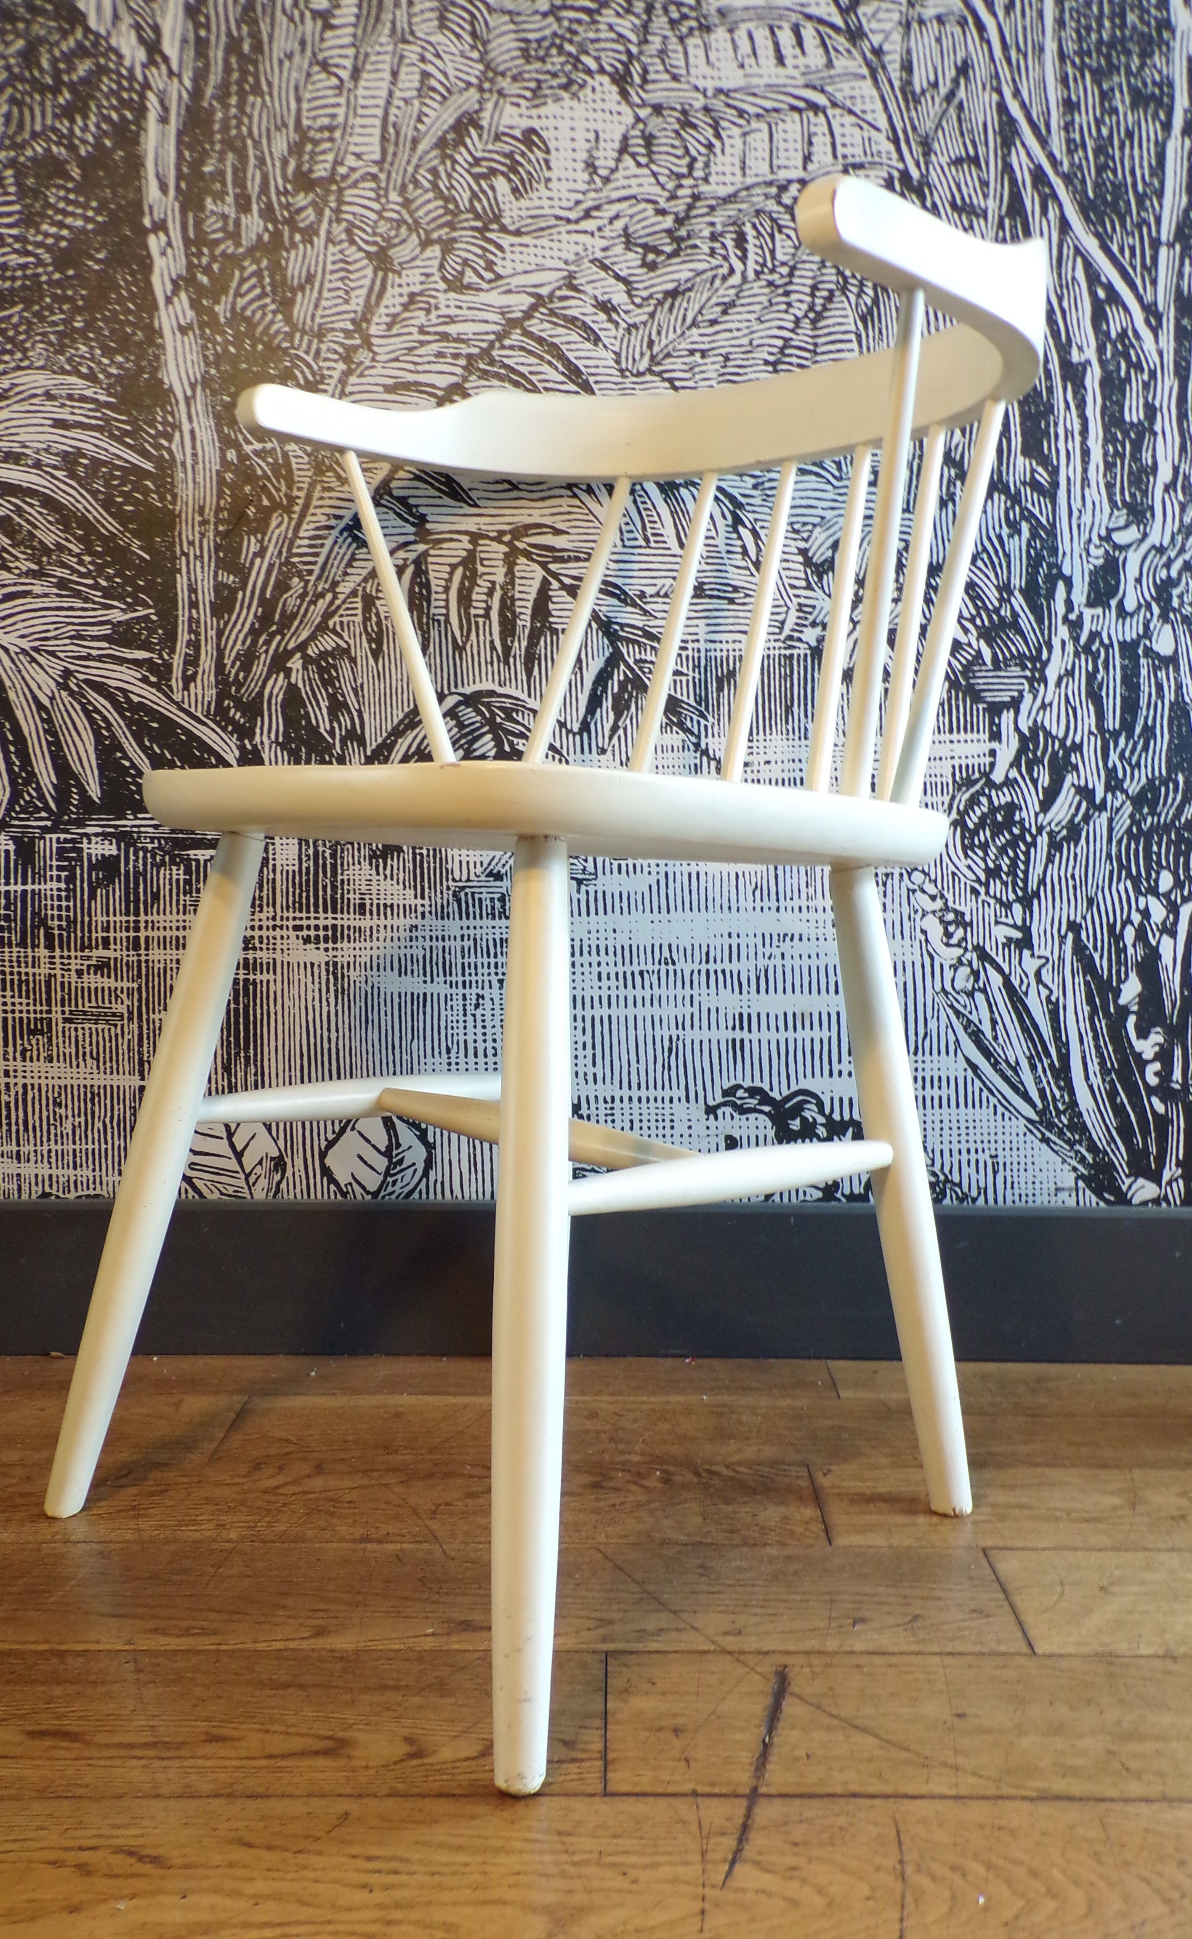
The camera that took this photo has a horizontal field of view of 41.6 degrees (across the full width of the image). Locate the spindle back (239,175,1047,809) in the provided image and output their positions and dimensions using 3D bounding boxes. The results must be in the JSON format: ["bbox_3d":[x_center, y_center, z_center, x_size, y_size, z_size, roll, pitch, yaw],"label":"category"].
[{"bbox_3d":[0.053,-0.258,1.024,0.496,0.330,0.355,4,6,44],"label":"spindle back"}]

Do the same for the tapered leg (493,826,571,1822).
[{"bbox_3d":[-0.030,0.147,0.728,0.037,0.434,0.037,1,-11,0],"label":"tapered leg"}]

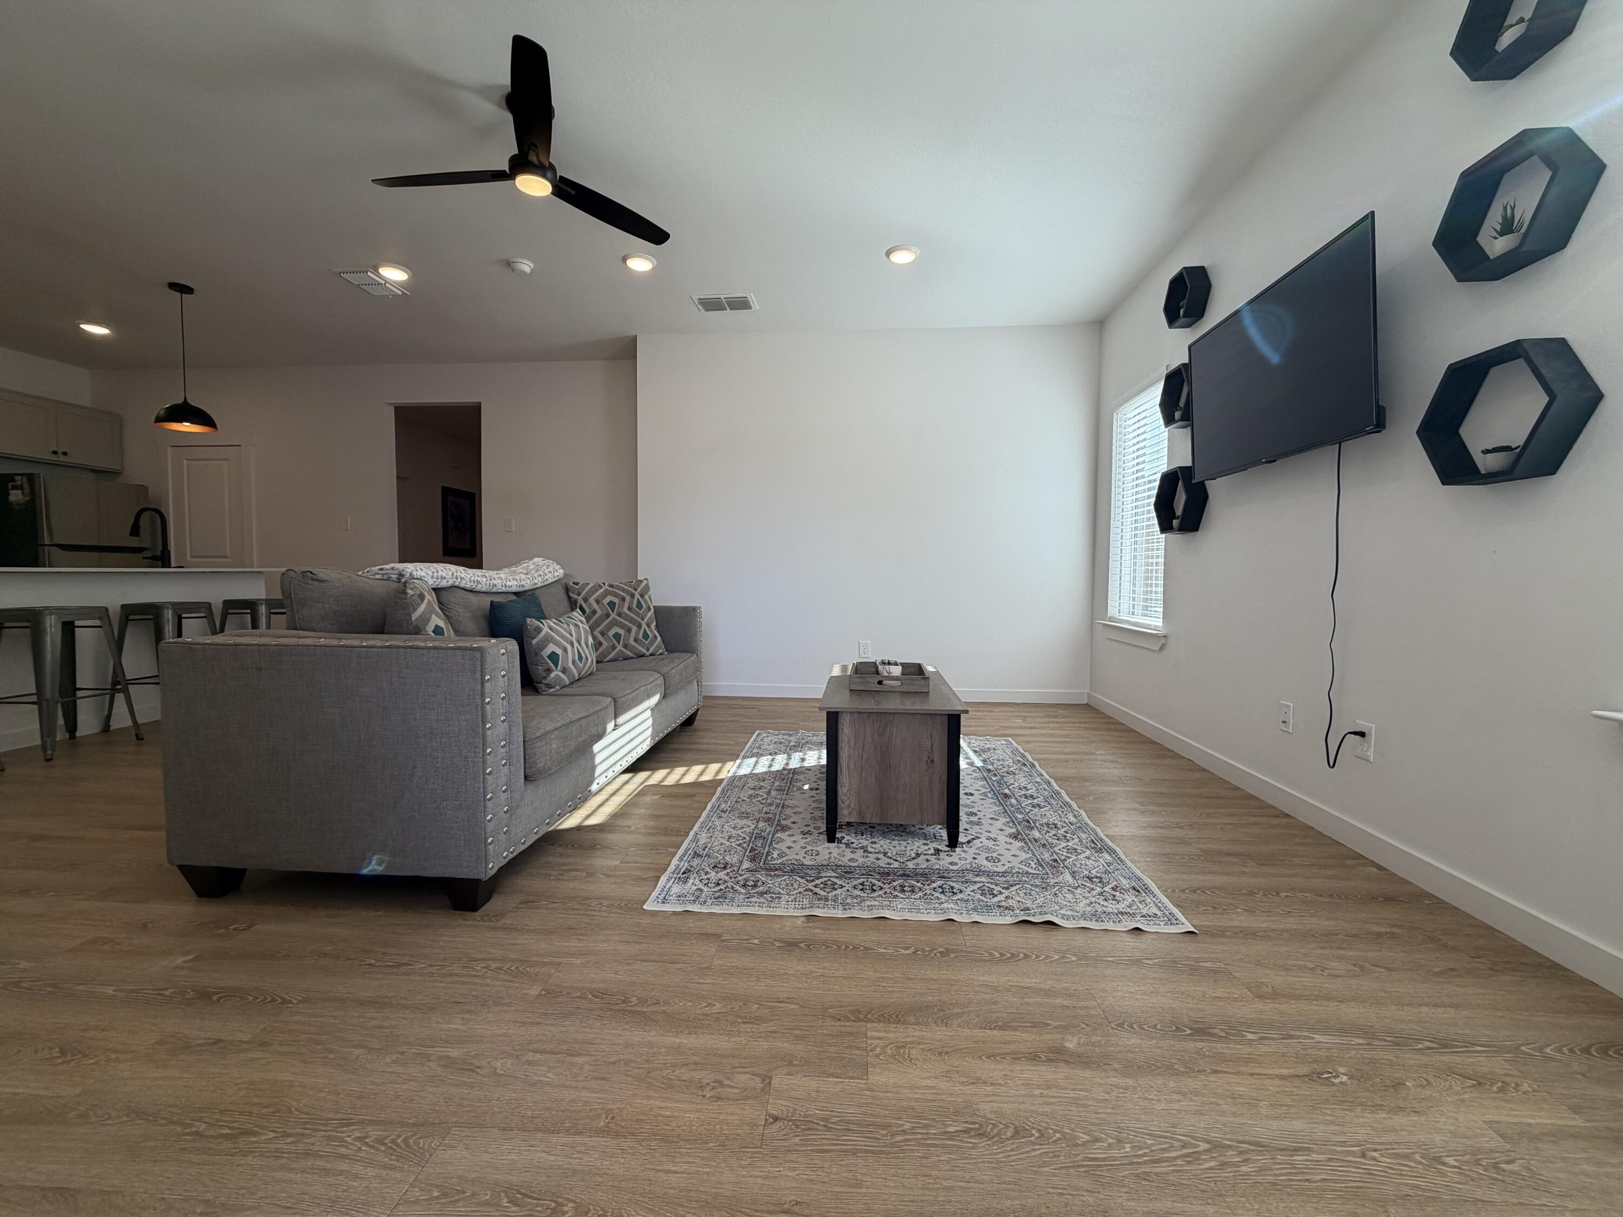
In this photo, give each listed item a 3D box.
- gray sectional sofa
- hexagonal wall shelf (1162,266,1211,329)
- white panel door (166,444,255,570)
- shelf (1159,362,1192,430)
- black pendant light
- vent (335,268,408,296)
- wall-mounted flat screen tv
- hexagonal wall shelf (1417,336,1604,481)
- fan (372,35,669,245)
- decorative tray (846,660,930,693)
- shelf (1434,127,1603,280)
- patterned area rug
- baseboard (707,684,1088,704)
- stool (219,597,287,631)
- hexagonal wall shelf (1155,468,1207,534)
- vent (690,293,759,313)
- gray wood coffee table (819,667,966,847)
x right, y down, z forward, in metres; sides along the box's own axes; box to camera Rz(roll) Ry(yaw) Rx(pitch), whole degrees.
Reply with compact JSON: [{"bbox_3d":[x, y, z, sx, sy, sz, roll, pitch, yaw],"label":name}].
[{"bbox_3d":[-1.271,0.311,3.039,0.936,0.965,2.410,1,3,5],"label":"gray sectional sofa"},{"bbox_3d":[1.936,-1.598,3.386,0.100,0.248,0.283,0,3,4],"label":"hexagonal wall shelf"},{"bbox_3d":[-5.421,-0.441,5.940,0.760,2.060,0.050,1,3,4],"label":"white panel door"},{"bbox_3d":[1.899,-1.075,3.344,0.104,0.280,0.328,1,3,4],"label":"shelf"},{"bbox_3d":[-3.989,-1.593,4.176,0.294,0.877,0.294,0,3,4],"label":"black pendant light"},{"bbox_3d":[-2.732,-2.012,4.076,0.263,0.021,0.365,0,3,4],"label":"vent"},{"bbox_3d":[1.774,-0.885,2.517,0.080,0.648,1.115,-3,2,5],"label":"wall-mounted flat screen tv"},{"bbox_3d":[1.823,-0.506,1.738,0.100,0.338,0.389,0,3,4],"label":"hexagonal wall shelf"},{"bbox_3d":[-1.130,-1.789,2.522,1.220,0.335,1.250,1,3,4],"label":"fan"},{"bbox_3d":[0.332,0.288,2.792,0.312,0.064,0.394,1,3,5],"label":"decorative tray"},{"bbox_3d":[1.771,-1.008,1.661,0.102,0.285,0.331,1,3,4],"label":"shelf"},{"bbox_3d":[0.349,0.806,2.867,1.512,0.009,2.093,0,3,3],"label":"patterned area rug"},{"bbox_3d":[0.357,0.639,4.951,3.360,0.095,0.016,1,3,4],"label":"baseboard"},{"bbox_3d":[-3.971,0.313,4.751,0.422,0.754,0.422,0,3,4],"label":"stool"},{"bbox_3d":[1.932,-0.559,3.445,0.100,0.329,0.360,0,3,4],"label":"hexagonal wall shelf"},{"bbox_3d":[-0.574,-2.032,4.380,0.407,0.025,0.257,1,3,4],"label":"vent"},{"bbox_3d":[0.317,0.545,2.733,0.497,0.472,1.077,1,3,4],"label":"gray wood coffee table"}]

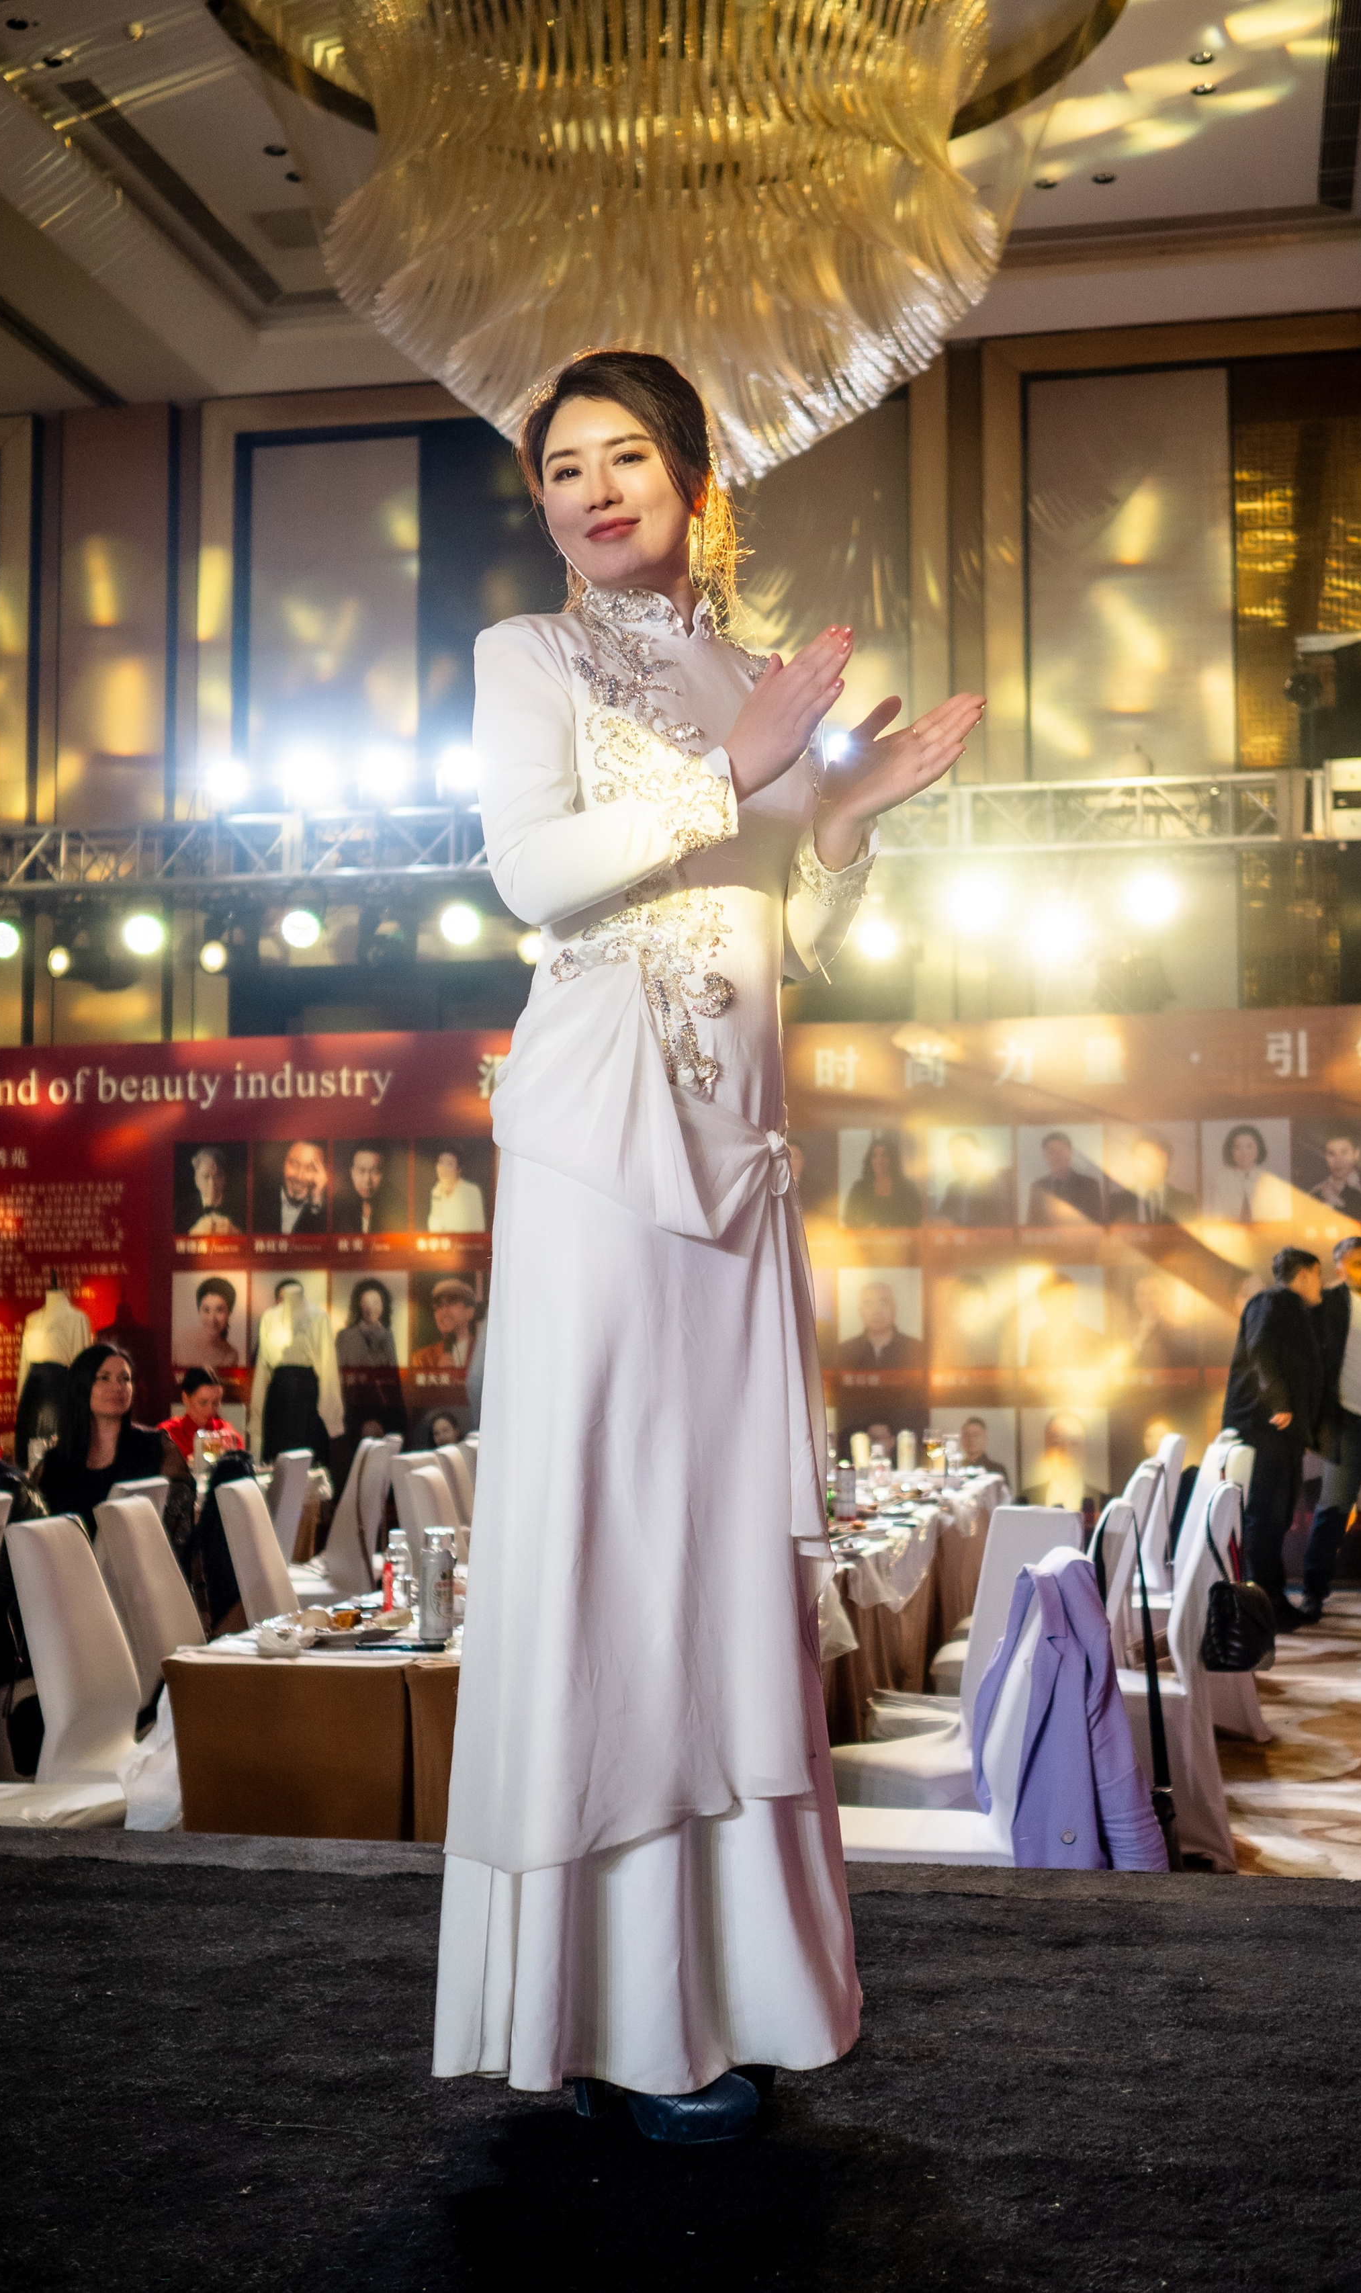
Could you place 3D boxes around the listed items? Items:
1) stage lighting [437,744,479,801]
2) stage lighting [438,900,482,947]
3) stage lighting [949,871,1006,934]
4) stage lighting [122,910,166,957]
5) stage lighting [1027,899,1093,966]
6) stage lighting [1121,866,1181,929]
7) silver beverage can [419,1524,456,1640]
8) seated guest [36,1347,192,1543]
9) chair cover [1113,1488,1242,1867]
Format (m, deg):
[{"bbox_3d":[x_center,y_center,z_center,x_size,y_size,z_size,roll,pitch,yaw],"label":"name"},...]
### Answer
[{"bbox_3d":[-1.312,-2.216,13.359,0.280,0.340,0.280,0,3,-6],"label":"stage lighting"},{"bbox_3d":[-1.311,-1.322,13.350,0.270,0.280,0.290,0,-4,0],"label":"stage lighting"},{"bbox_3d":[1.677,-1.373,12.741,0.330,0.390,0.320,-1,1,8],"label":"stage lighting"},{"bbox_3d":[-3.288,-1.306,13.800,0.270,0.290,0.290,0,-4,-5],"label":"stage lighting"},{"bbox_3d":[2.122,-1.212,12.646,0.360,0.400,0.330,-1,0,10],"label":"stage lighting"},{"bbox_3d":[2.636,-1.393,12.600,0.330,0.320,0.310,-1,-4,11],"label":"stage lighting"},{"bbox_3d":[-0.485,0.880,4.487,0.067,0.212,0.067,0,-4,0],"label":"silver beverage can"},{"bbox_3d":[-1.611,1.225,6.438,0.500,1.309,0.750,2,-5,-24],"label":"seated guest"},{"bbox_3d":[1.171,1.365,6.001,0.590,0.965,0.440,-1,-4,12],"label":"chair cover"}]

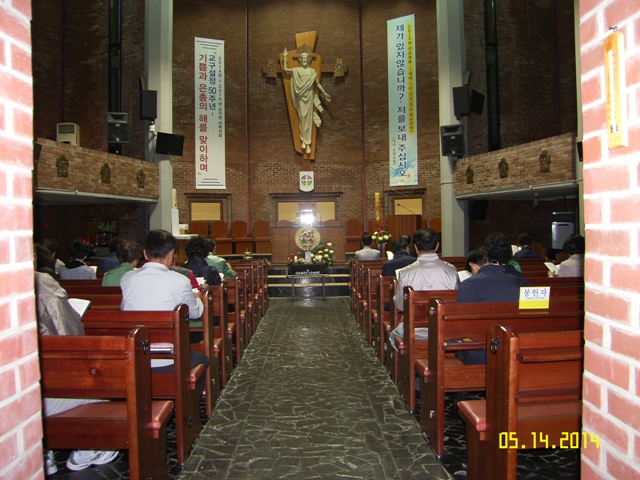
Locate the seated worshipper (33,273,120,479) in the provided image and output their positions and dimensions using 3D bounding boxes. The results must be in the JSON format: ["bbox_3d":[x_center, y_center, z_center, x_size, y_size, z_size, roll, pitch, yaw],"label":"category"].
[{"bbox_3d":[-1.360,0.701,2.720,0.540,1.300,0.800,-1,0,-1],"label":"seated worshipper"}]

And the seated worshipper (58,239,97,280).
[{"bbox_3d":[-2.610,0.640,5.730,0.450,1.290,0.680,-1,0,-2],"label":"seated worshipper"}]

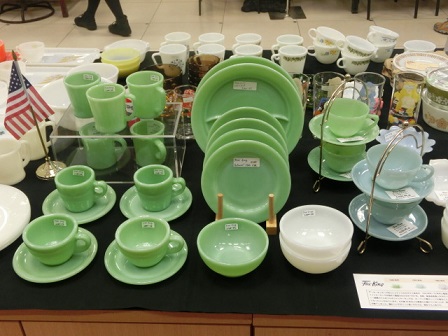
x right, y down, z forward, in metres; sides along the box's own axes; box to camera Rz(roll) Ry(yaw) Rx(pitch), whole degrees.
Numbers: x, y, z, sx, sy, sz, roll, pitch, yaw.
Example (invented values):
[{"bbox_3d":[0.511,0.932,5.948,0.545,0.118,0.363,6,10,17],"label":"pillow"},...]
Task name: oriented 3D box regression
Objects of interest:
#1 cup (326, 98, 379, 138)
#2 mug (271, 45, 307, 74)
[{"bbox_3d":[0.272,-0.101,1.047,0.119,0.059,0.093,6,36,10],"label":"cup"},{"bbox_3d":[0.198,-0.320,1.506,0.115,0.081,0.087,-4,35,-5],"label":"mug"}]

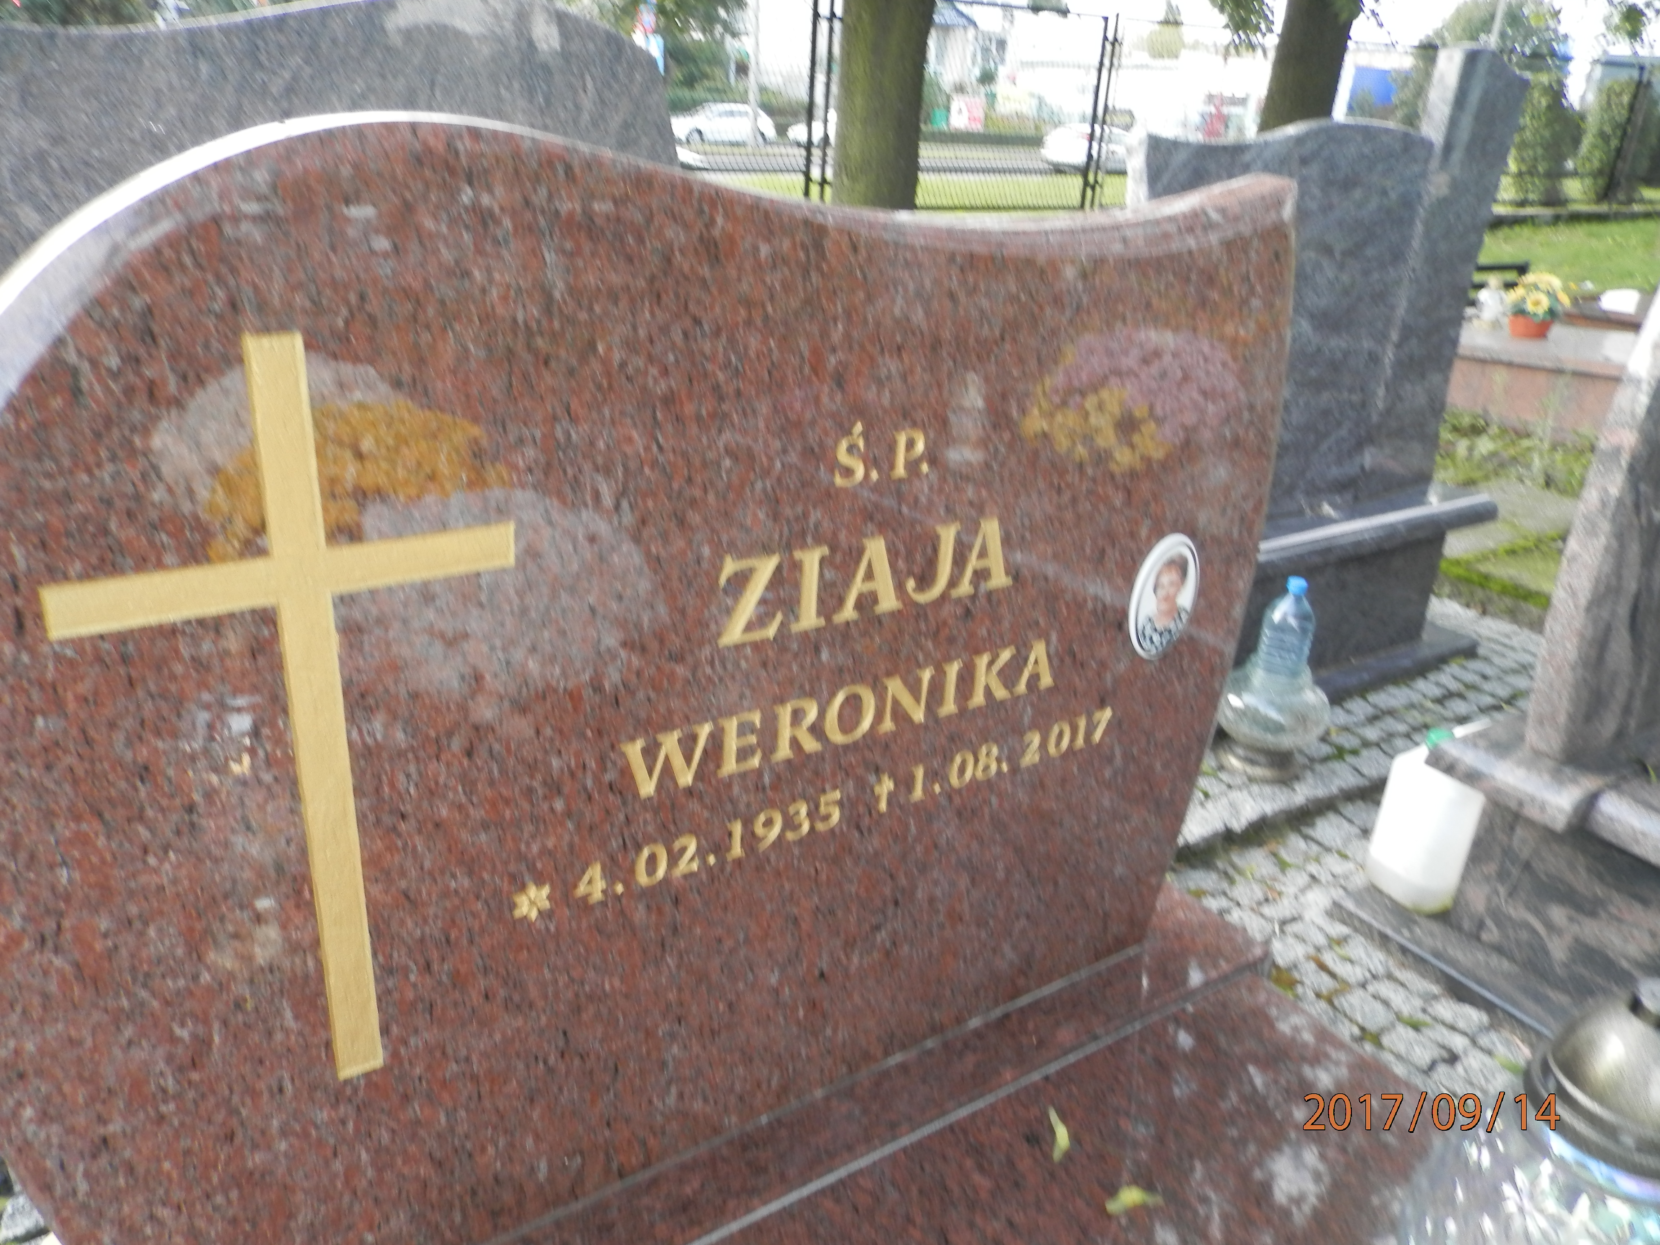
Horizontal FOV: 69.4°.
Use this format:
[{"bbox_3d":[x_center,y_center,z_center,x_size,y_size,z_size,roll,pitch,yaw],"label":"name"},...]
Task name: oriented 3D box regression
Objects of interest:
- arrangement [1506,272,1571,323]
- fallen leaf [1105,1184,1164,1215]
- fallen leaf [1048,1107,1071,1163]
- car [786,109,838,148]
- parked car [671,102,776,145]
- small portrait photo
[{"bbox_3d":[2.980,-1.363,5.040,0.260,0.205,0.250,15,26,27],"label":"arrangement"},{"bbox_3d":[0.243,0.463,0.963,0.048,0.010,0.024,-3,24,-15],"label":"fallen leaf"},{"bbox_3d":[0.196,0.436,1.021,0.016,0.010,0.058,5,23,4],"label":"fallen leaf"},{"bbox_3d":[0.530,-19.221,46.696,4.250,1.470,1.750,-8,25,-25],"label":"car"},{"bbox_3d":[-4.176,-18.528,44.626,4.250,1.460,1.750,-8,25,-25],"label":"parked car"},{"bbox_3d":[0.299,-0.020,1.059,0.090,0.120,0.012,-12,27,-32],"label":"small portrait photo"}]

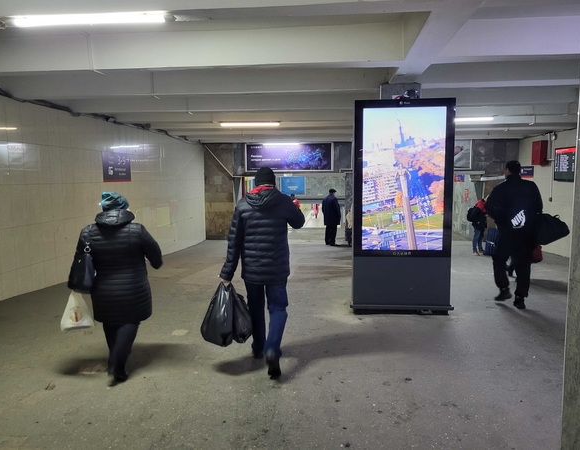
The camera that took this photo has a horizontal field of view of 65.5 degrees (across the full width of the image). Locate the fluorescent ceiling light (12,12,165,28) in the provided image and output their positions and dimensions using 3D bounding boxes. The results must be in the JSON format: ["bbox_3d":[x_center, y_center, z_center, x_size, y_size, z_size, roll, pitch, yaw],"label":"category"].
[{"bbox_3d":[-1.446,-1.475,3.250,1.100,0.080,0.120,0,6,6],"label":"fluorescent ceiling light"}]

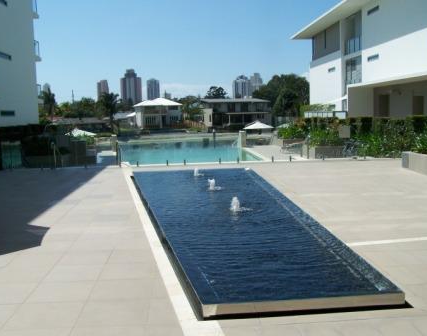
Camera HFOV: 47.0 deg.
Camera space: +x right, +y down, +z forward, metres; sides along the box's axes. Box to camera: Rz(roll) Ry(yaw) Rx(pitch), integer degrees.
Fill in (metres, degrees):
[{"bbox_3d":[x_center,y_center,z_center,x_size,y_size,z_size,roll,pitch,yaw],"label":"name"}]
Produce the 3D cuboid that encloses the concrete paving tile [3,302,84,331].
[{"bbox_3d":[-1.341,1.204,3.945,0.542,0.040,0.542,-1,6,-4],"label":"concrete paving tile"}]

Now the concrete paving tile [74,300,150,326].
[{"bbox_3d":[-0.871,1.291,4.329,0.590,0.040,0.590,-2,6,-4],"label":"concrete paving tile"}]

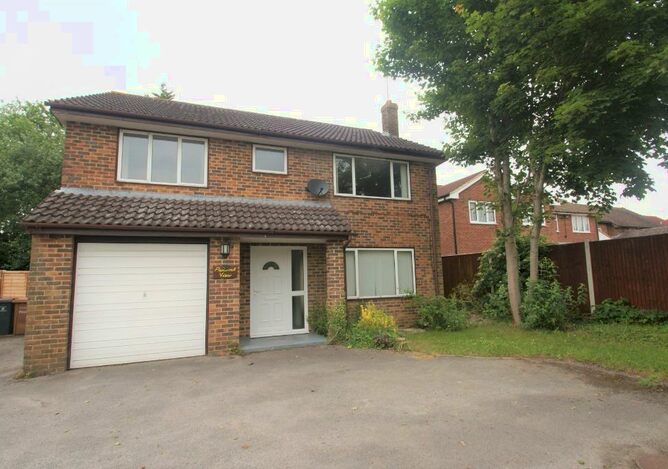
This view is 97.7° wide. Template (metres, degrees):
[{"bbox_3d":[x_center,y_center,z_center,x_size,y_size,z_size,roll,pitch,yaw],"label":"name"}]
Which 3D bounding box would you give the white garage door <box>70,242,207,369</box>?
[{"bbox_3d":[-3.386,1.208,5.220,2.047,2.080,0.080,1,-5,-19],"label":"white garage door"}]

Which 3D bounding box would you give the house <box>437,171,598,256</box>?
[{"bbox_3d":[10.742,0.235,19.899,13.773,6.200,8.200,1,-6,-20],"label":"house"}]

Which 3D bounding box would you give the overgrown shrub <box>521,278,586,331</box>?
[{"bbox_3d":[5.311,1.701,7.100,1.350,1.230,1.150,1,-6,-20],"label":"overgrown shrub"}]

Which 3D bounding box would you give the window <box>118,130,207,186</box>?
[{"bbox_3d":[-3.683,-1.627,6.381,1.713,1.139,0.100,1,-6,-20],"label":"window"}]

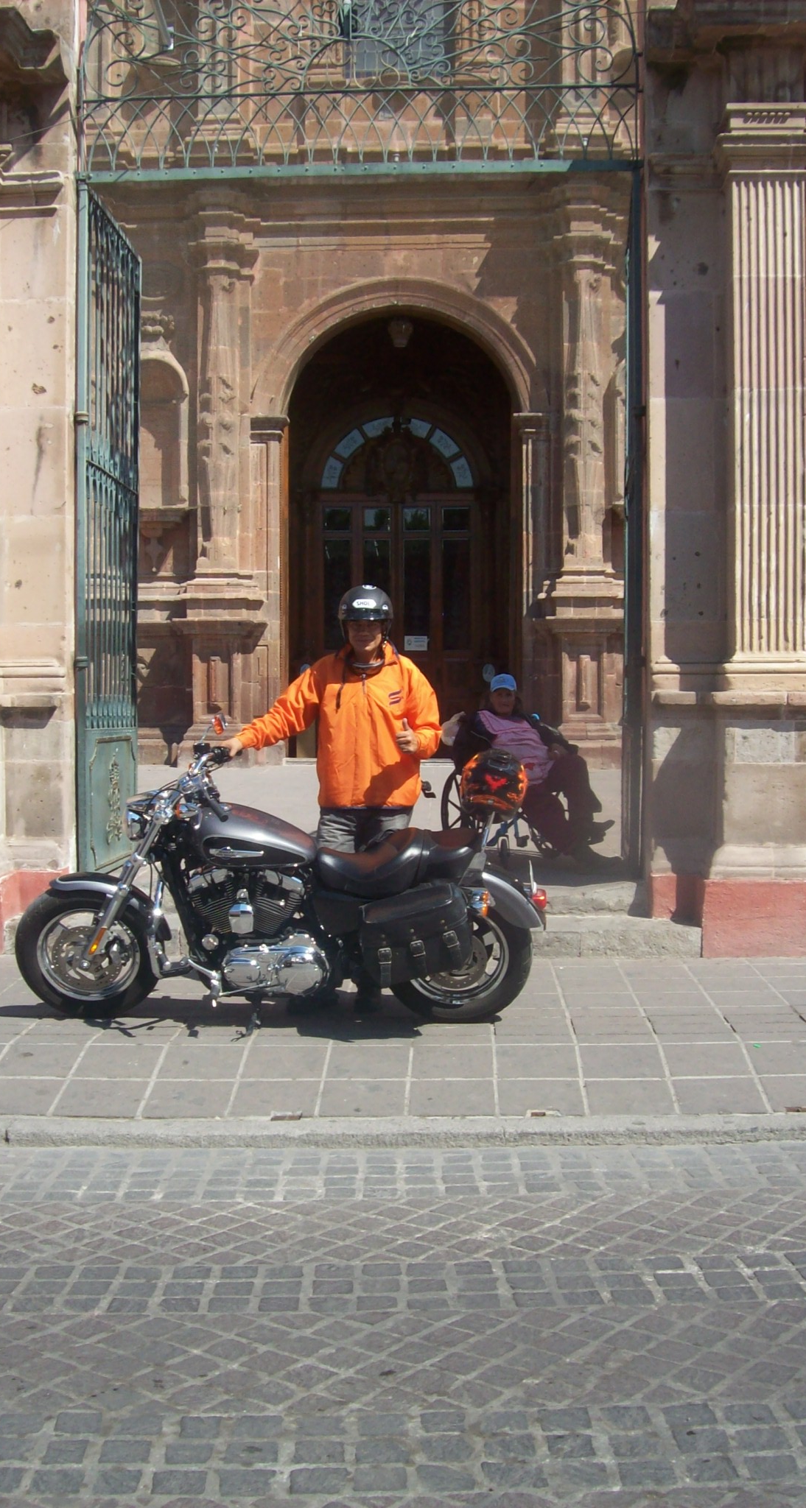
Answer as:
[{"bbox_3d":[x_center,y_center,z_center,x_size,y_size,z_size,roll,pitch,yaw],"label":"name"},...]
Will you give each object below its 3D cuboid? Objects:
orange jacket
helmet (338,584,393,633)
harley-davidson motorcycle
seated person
[{"bbox_3d":[-0.276,-0.119,6.740,0.870,0.720,0.360,0,3,9],"label":"orange jacket"},{"bbox_3d":[-0.161,-0.619,6.700,0.235,0.215,0.285,0,3,3],"label":"helmet"},{"bbox_3d":[-0.495,0.527,6.319,2.200,1.180,0.880,0,3,1],"label":"harley-davidson motorcycle"},{"bbox_3d":[0.728,0.085,9.100,0.880,1.120,0.620,3,4,44],"label":"seated person"}]

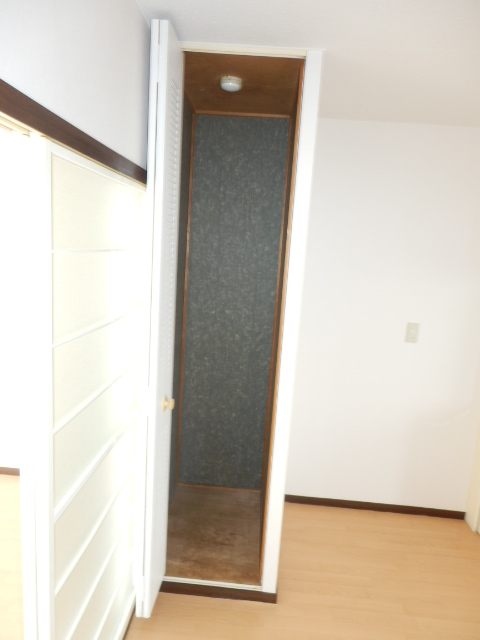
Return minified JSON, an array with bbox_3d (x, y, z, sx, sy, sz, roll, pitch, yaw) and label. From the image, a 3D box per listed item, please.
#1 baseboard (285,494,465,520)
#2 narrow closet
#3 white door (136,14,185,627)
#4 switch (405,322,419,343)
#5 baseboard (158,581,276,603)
[{"bbox_3d":[0.857,1.218,2.893,1.210,0.061,0.015,4,9,3],"label":"baseboard"},{"bbox_3d":[-0.071,0.032,2.292,0.560,2.295,0.805,4,9,3],"label":"narrow closet"},{"bbox_3d":[-0.327,0.100,1.799,0.063,2.285,0.270,4,9,3],"label":"white door"},{"bbox_3d":[1.052,0.083,2.694,0.067,0.119,0.012,4,9,3],"label":"switch"},{"bbox_3d":[-0.124,1.287,2.094,0.581,0.061,0.016,4,9,3],"label":"baseboard"}]

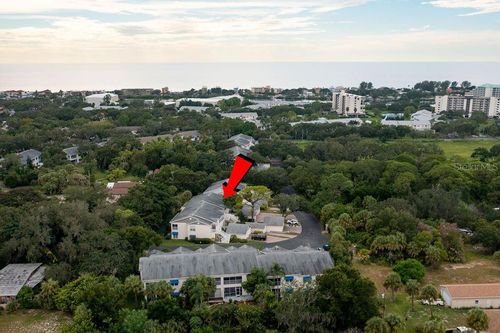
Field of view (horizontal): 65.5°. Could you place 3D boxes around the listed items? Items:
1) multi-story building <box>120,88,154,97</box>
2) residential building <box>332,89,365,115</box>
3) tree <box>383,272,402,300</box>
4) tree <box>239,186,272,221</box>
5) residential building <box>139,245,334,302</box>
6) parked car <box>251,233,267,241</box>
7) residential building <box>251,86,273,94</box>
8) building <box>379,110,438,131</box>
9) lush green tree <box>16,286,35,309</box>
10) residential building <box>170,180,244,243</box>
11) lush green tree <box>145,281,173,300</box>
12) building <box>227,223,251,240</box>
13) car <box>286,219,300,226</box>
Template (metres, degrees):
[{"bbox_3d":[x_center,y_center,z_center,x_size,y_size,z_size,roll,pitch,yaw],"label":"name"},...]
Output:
[{"bbox_3d":[-209.580,-137.010,724.140,59.000,12.500,18.000,0,15,0],"label":"multi-story building"},{"bbox_3d":[117.560,-75.350,461.560,25.000,28.000,33.000,-3,16,-12],"label":"residential building"},{"bbox_3d":[32.810,27.860,89.400,4.300,7.300,4.300,0,15,0],"label":"tree"},{"bbox_3d":[1.910,13.170,134.900,11.700,12.200,11.000,0,15,0],"label":"tree"},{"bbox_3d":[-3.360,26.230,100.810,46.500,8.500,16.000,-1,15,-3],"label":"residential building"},{"bbox_3d":[2.890,22.010,122.270,4.750,1.700,1.950,2,15,7],"label":"parked car"},{"bbox_3d":[18.350,-119.480,620.330,34.000,15.000,20.000,0,15,0],"label":"residential building"},{"bbox_3d":[148.300,-42.930,363.680,45.000,12.500,25.000,0,15,0],"label":"building"},{"bbox_3d":[-51.600,29.720,89.280,4.200,4.500,4.000,0,15,0],"label":"lush green tree"},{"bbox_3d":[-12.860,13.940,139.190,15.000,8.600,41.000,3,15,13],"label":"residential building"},{"bbox_3d":[-20.520,28.960,87.350,6.000,6.700,5.000,0,15,0],"label":"lush green tree"},{"bbox_3d":[-3.890,21.400,130.590,6.500,4.200,8.200,0,15,0],"label":"building"},{"bbox_3d":[15.610,20.360,140.900,4.450,1.600,1.850,2,15,7],"label":"car"}]

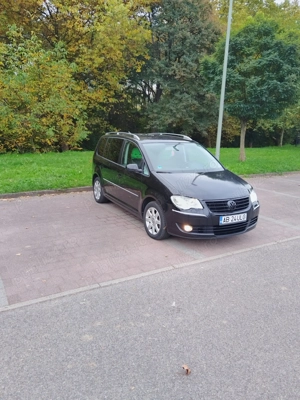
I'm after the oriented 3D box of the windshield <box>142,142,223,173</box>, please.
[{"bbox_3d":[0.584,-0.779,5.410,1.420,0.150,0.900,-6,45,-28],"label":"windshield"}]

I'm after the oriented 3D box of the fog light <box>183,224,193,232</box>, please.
[{"bbox_3d":[0.540,0.404,4.342,0.125,0.100,0.060,-6,15,-28],"label":"fog light"}]

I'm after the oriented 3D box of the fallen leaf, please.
[{"bbox_3d":[0.271,1.250,2.215,0.062,0.038,0.058,2,13,0],"label":"fallen leaf"}]

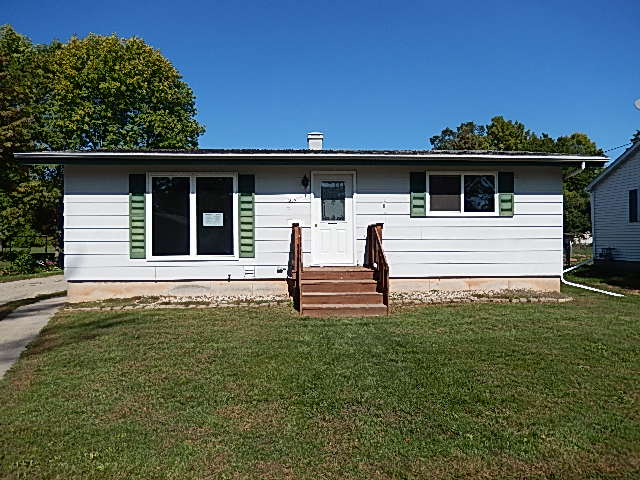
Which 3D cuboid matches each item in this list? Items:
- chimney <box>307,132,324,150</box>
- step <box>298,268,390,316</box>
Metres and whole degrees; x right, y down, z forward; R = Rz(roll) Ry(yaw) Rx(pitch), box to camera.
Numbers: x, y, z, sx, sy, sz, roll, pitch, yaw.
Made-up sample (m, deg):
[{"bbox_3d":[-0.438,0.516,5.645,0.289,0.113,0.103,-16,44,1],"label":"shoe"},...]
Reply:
[{"bbox_3d":[-0.130,-2.820,13.600,0.460,0.640,0.460,0,0,-3],"label":"chimney"},{"bbox_3d":[0.375,0.970,9.250,1.550,0.770,1.950,0,0,-3],"label":"step"}]

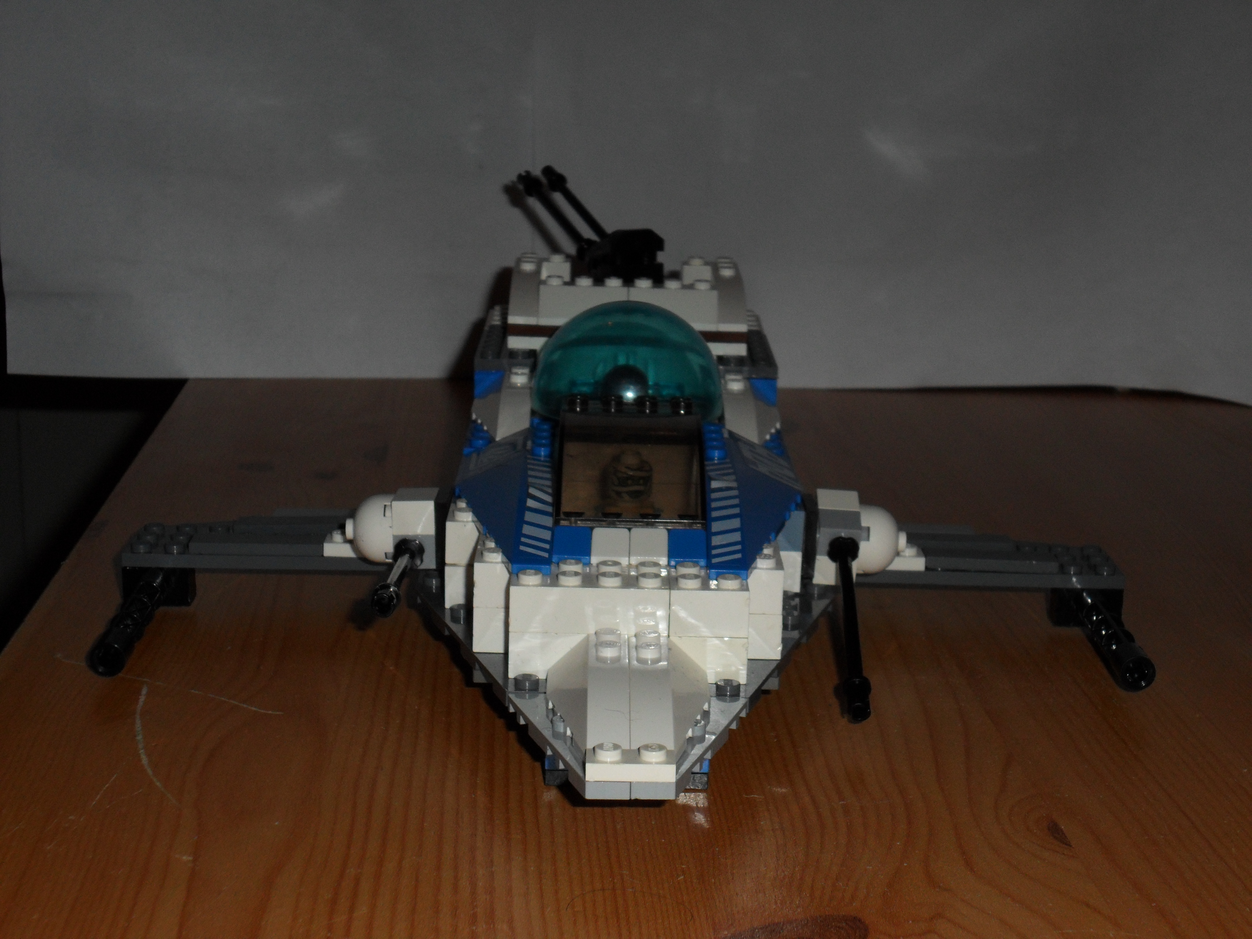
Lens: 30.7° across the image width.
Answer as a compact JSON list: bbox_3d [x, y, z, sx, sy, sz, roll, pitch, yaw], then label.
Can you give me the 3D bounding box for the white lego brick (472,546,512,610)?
[{"bbox_3d":[-0.027,0.021,0.479,0.009,0.011,0.018,1,13,-1],"label":"white lego brick"}]

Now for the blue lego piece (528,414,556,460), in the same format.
[{"bbox_3d":[-0.019,-0.006,0.539,0.008,0.004,0.032,1,13,-1],"label":"blue lego piece"}]

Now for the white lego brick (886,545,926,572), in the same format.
[{"bbox_3d":[0.064,0.021,0.549,0.016,0.005,0.008,1,13,-1],"label":"white lego brick"}]

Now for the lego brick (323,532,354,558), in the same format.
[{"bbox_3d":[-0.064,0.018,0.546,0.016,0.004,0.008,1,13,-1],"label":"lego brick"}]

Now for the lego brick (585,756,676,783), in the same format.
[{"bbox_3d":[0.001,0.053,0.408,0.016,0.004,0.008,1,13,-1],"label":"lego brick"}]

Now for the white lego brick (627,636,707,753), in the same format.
[{"bbox_3d":[0.009,0.043,0.434,0.016,0.011,0.048,1,13,-1],"label":"white lego brick"}]

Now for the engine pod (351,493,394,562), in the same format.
[{"bbox_3d":[-0.058,0.014,0.522,0.010,0.016,0.016,1,13,-1],"label":"engine pod"}]

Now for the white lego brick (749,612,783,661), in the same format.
[{"bbox_3d":[0.028,0.032,0.482,0.008,0.011,0.017,1,13,-1],"label":"white lego brick"}]

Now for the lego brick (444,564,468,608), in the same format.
[{"bbox_3d":[-0.036,0.024,0.512,0.008,0.010,0.016,1,13,-1],"label":"lego brick"}]

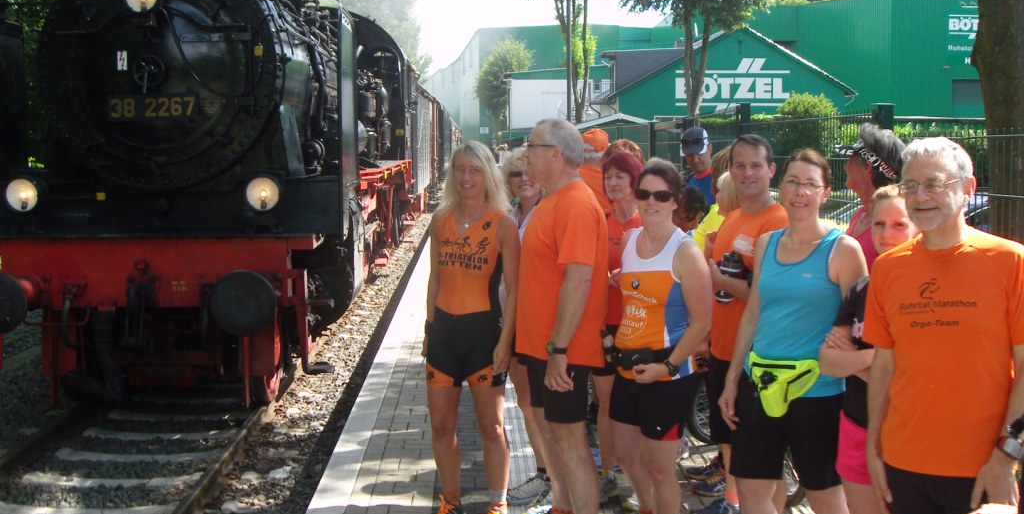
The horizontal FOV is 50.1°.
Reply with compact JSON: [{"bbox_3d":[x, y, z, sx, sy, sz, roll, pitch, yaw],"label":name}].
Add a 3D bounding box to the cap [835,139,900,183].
[{"bbox_3d":[1.382,-0.380,4.220,0.275,0.120,0.180,21,12,15],"label":"cap"}]

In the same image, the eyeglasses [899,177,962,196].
[{"bbox_3d":[1.134,-0.195,2.947,0.140,0.045,0.140,-6,8,-44],"label":"eyeglasses"}]

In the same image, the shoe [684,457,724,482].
[{"bbox_3d":[1.028,1.079,5.607,0.275,0.110,0.100,-1,6,-5],"label":"shoe"}]

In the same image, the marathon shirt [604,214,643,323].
[{"bbox_3d":[0.508,0.049,5.120,0.460,0.560,0.260,2,6,17],"label":"marathon shirt"}]

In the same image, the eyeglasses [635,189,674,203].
[{"bbox_3d":[0.568,-0.239,4.330,0.150,0.050,0.145,3,7,30],"label":"eyeglasses"}]

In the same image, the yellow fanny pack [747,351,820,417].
[{"bbox_3d":[0.943,0.443,3.800,0.260,0.220,0.100,3,7,26],"label":"yellow fanny pack"}]

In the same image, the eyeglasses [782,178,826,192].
[{"bbox_3d":[1.032,-0.254,3.796,0.138,0.042,0.140,10,7,29],"label":"eyeglasses"}]

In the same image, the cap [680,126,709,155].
[{"bbox_3d":[1.186,-0.754,7.111,0.180,0.145,0.260,2,21,25],"label":"cap"}]

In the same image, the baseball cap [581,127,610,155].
[{"bbox_3d":[0.519,-0.706,6.628,0.175,0.150,0.260,5,8,37],"label":"baseball cap"}]

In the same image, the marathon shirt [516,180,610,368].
[{"bbox_3d":[0.204,0.067,4.412,0.320,0.740,0.480,-2,6,-19],"label":"marathon shirt"}]

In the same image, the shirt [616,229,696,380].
[{"bbox_3d":[0.584,0.184,4.425,0.370,0.610,0.250,5,8,42],"label":"shirt"}]

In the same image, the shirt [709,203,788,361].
[{"bbox_3d":[1.044,0.110,4.729,0.280,0.690,0.480,-5,8,-40],"label":"shirt"}]

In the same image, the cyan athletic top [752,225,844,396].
[{"bbox_3d":[1.009,0.193,3.883,0.360,0.610,0.250,3,7,29],"label":"cyan athletic top"}]

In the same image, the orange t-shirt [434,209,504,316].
[{"bbox_3d":[-0.183,0.024,4.719,0.320,0.470,0.220,1,6,17],"label":"orange t-shirt"}]

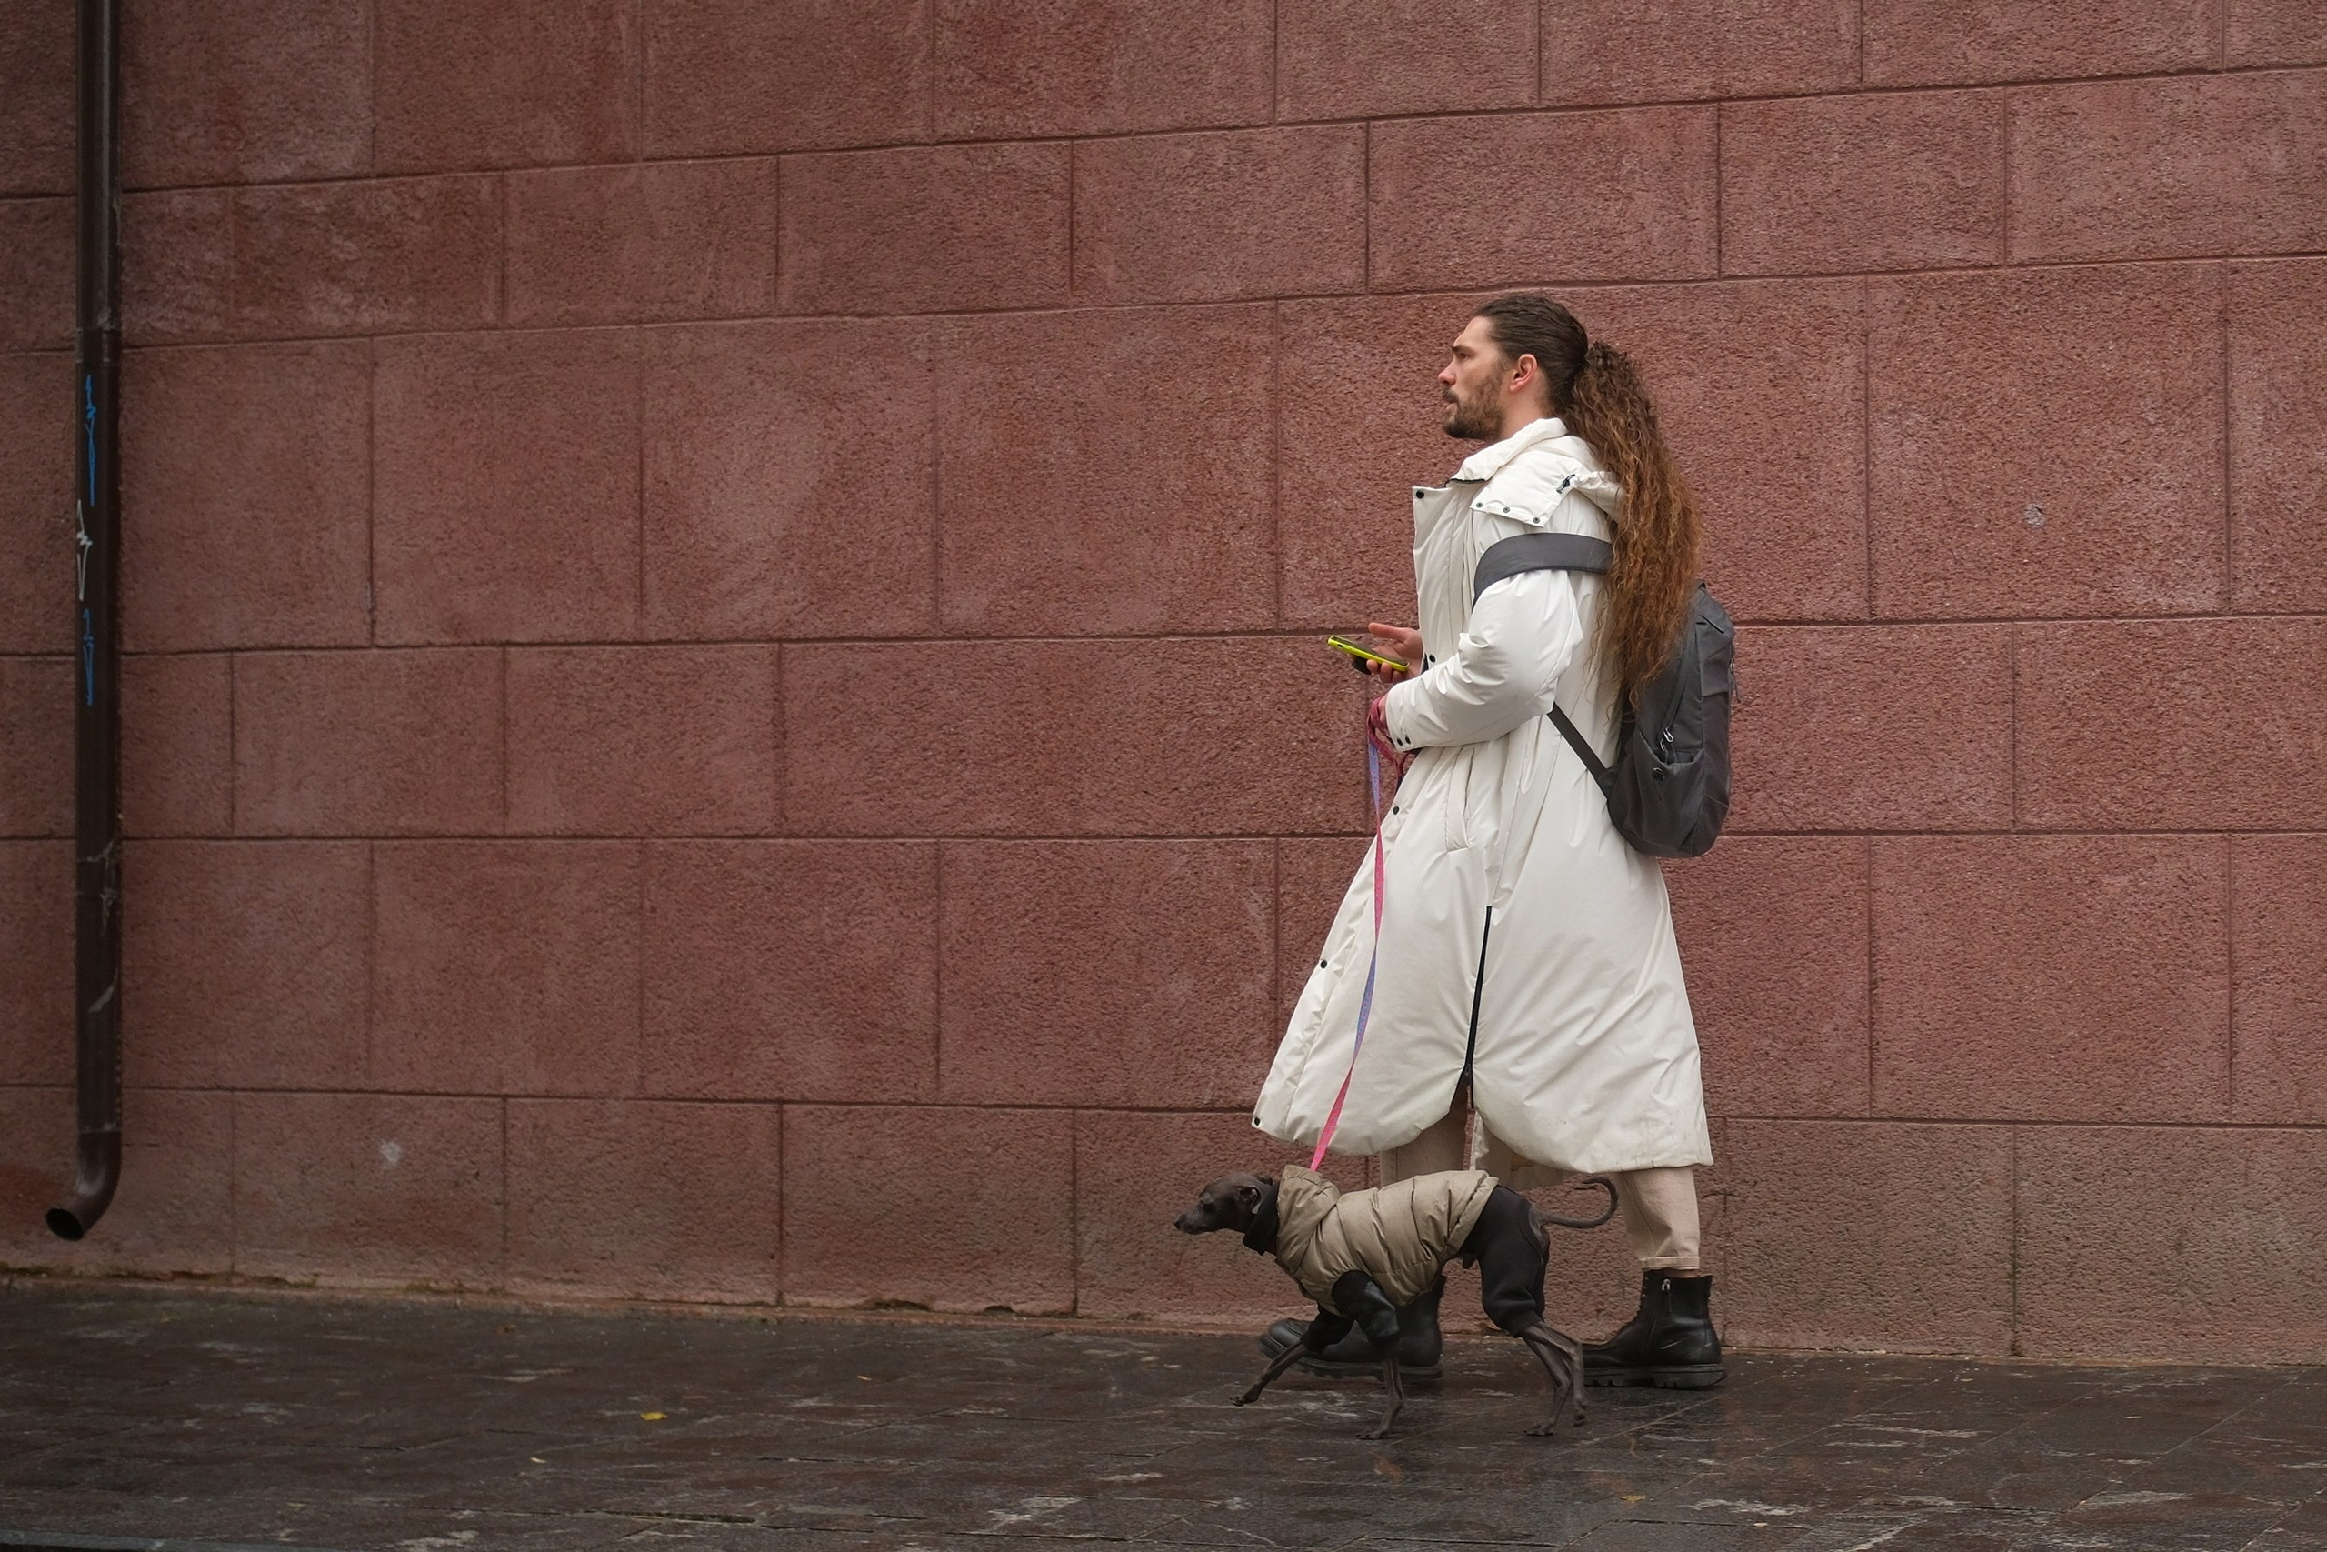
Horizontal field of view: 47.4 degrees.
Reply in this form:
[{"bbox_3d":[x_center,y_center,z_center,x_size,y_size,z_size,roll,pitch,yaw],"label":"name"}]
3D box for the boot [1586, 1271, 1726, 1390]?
[{"bbox_3d":[0.786,0.918,4.400,0.285,0.195,0.115,0,-1,8],"label":"boot"}]

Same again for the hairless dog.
[{"bbox_3d":[0.351,0.798,4.010,0.655,0.400,0.170,0,-1,11],"label":"hairless dog"}]

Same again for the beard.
[{"bbox_3d":[0.517,-0.612,4.430,0.100,0.103,0.130,0,-1,8],"label":"beard"}]

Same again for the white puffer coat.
[{"bbox_3d":[0.533,0.033,4.430,0.740,1.250,0.620,0,-1,9],"label":"white puffer coat"}]

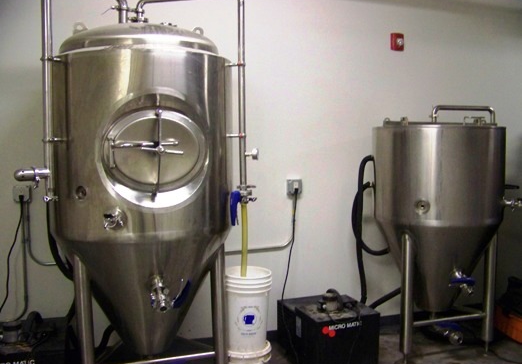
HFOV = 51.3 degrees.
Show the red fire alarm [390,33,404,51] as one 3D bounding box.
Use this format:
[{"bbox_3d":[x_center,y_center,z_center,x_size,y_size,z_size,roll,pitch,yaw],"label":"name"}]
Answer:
[{"bbox_3d":[1.170,-1.199,4.635,0.113,0.145,0.048,-2,5,-19],"label":"red fire alarm"}]

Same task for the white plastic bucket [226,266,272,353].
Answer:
[{"bbox_3d":[-0.082,0.854,3.610,0.305,0.500,0.305,0,5,0],"label":"white plastic bucket"}]

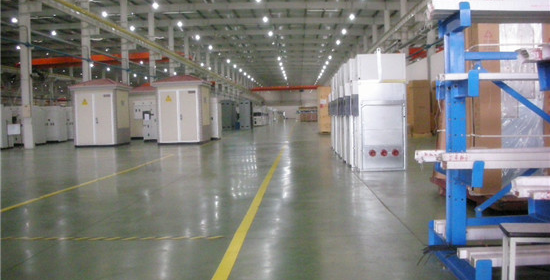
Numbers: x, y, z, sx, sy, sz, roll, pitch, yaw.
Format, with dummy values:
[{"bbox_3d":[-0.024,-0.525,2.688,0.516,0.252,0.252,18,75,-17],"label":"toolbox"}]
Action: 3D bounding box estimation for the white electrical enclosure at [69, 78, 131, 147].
[{"bbox_3d":[-6.889,-1.066,22.242,1.820,2.560,2.100,-1,2,3],"label":"white electrical enclosure"}]

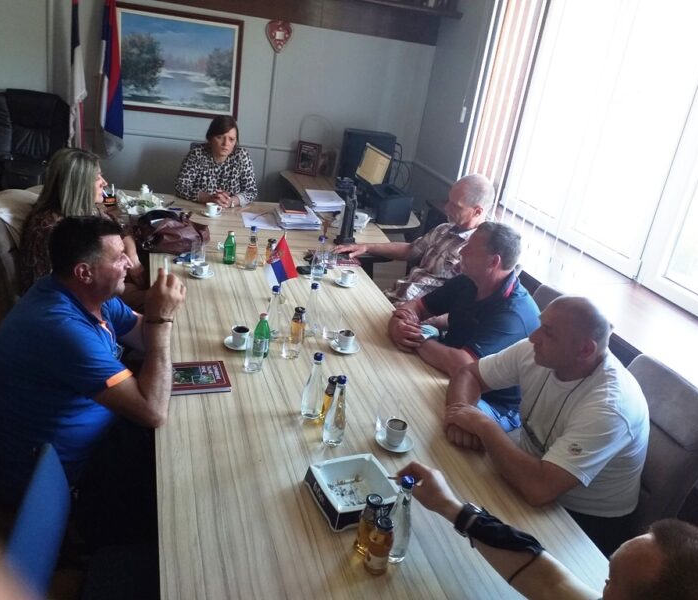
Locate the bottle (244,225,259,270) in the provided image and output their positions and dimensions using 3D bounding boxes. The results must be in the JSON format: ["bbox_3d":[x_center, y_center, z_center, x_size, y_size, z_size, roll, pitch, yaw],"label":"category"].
[{"bbox_3d":[-0.451,-0.247,2.960,0.061,0.206,0.061,1,23,-19],"label":"bottle"}]

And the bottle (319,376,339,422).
[{"bbox_3d":[-0.055,0.286,1.842,0.054,0.140,0.054,1,23,-19],"label":"bottle"}]

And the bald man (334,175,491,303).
[{"bbox_3d":[0.321,-0.009,3.161,0.740,1.330,0.650,3,23,-14],"label":"bald man"}]

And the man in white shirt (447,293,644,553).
[{"bbox_3d":[0.554,0.561,1.958,0.660,1.220,0.570,-2,24,-24],"label":"man in white shirt"}]

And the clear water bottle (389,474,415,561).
[{"bbox_3d":[0.121,0.487,1.406,0.060,0.222,0.060,1,24,-19],"label":"clear water bottle"}]

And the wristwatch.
[{"bbox_3d":[0.266,0.496,1.408,0.042,0.058,0.068,26,-3,36],"label":"wristwatch"}]

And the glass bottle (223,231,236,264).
[{"bbox_3d":[-0.568,-0.252,2.997,0.058,0.155,0.058,1,23,-19],"label":"glass bottle"}]

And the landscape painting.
[{"bbox_3d":[-1.191,-1.671,4.437,0.841,0.691,0.040,1,23,-19],"label":"landscape painting"}]

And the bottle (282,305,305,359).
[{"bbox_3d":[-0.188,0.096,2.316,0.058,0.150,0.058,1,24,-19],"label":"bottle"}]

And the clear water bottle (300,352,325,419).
[{"bbox_3d":[-0.103,0.255,1.874,0.062,0.204,0.062,1,23,-19],"label":"clear water bottle"}]

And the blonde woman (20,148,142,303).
[{"bbox_3d":[-1.090,0.003,2.699,0.700,1.260,0.480,-4,26,-30],"label":"blonde woman"}]

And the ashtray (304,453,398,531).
[{"bbox_3d":[0.009,0.469,1.541,0.183,0.055,0.183,-4,25,-28],"label":"ashtray"}]

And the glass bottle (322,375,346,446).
[{"bbox_3d":[-0.029,0.303,1.719,0.063,0.208,0.063,1,23,-19],"label":"glass bottle"}]

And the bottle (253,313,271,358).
[{"bbox_3d":[-0.301,0.122,2.185,0.058,0.156,0.058,1,23,-19],"label":"bottle"}]

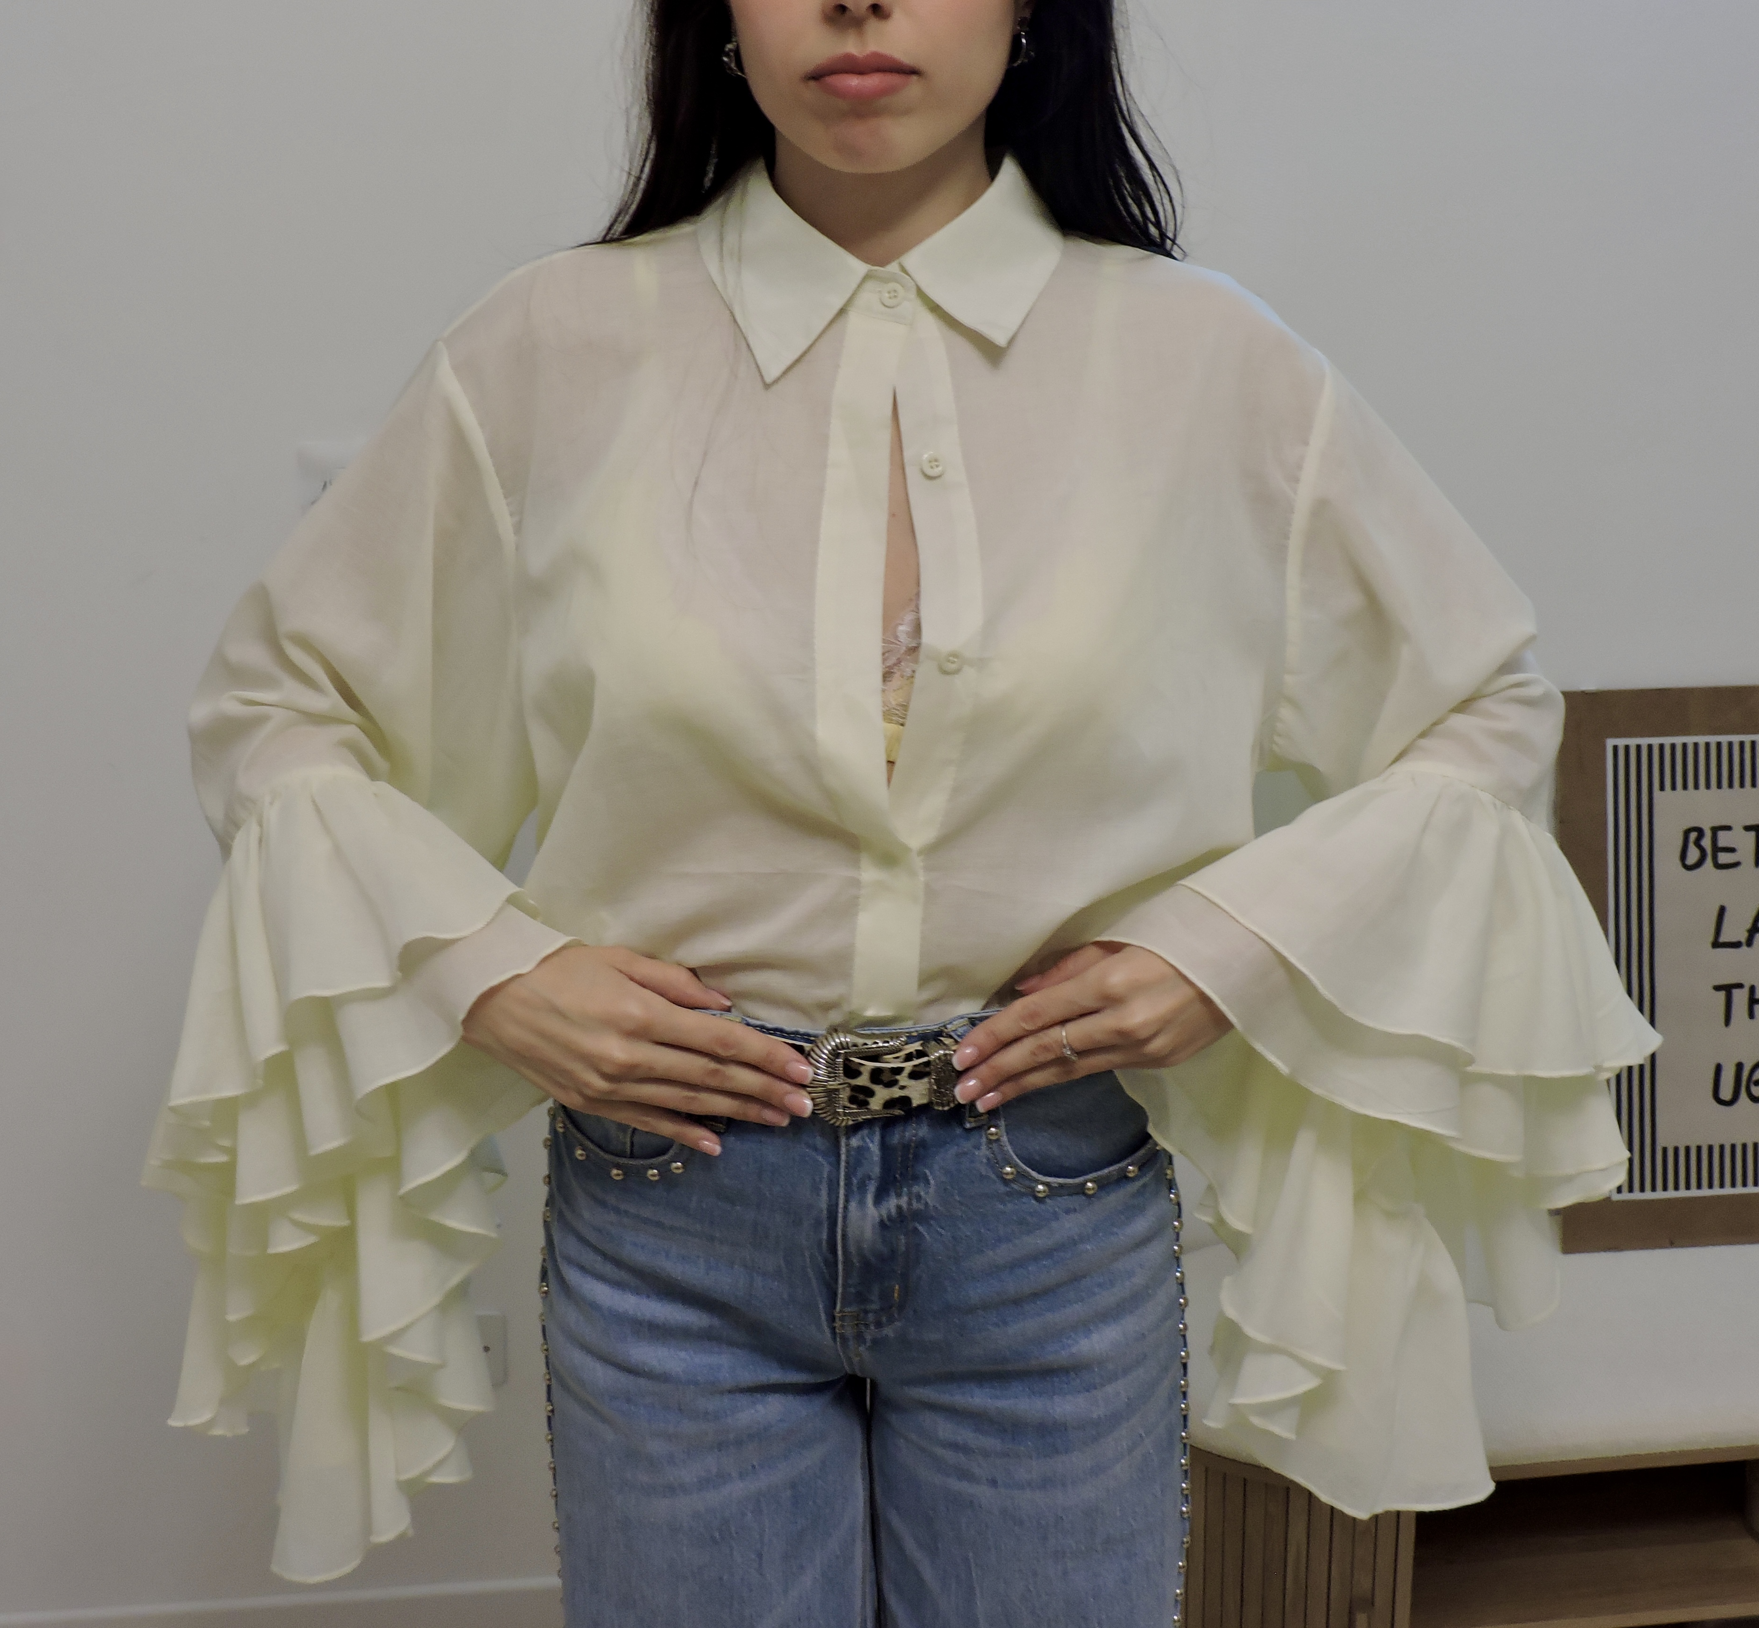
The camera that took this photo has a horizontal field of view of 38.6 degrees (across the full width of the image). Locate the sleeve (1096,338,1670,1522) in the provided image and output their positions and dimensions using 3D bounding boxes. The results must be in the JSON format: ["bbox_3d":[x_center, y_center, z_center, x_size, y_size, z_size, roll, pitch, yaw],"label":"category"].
[{"bbox_3d":[0.267,0.078,1.306,0.315,0.620,0.270,-1,16,0],"label":"sleeve"}]

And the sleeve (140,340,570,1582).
[{"bbox_3d":[-0.277,0.093,1.310,0.260,0.670,0.270,-1,16,0],"label":"sleeve"}]

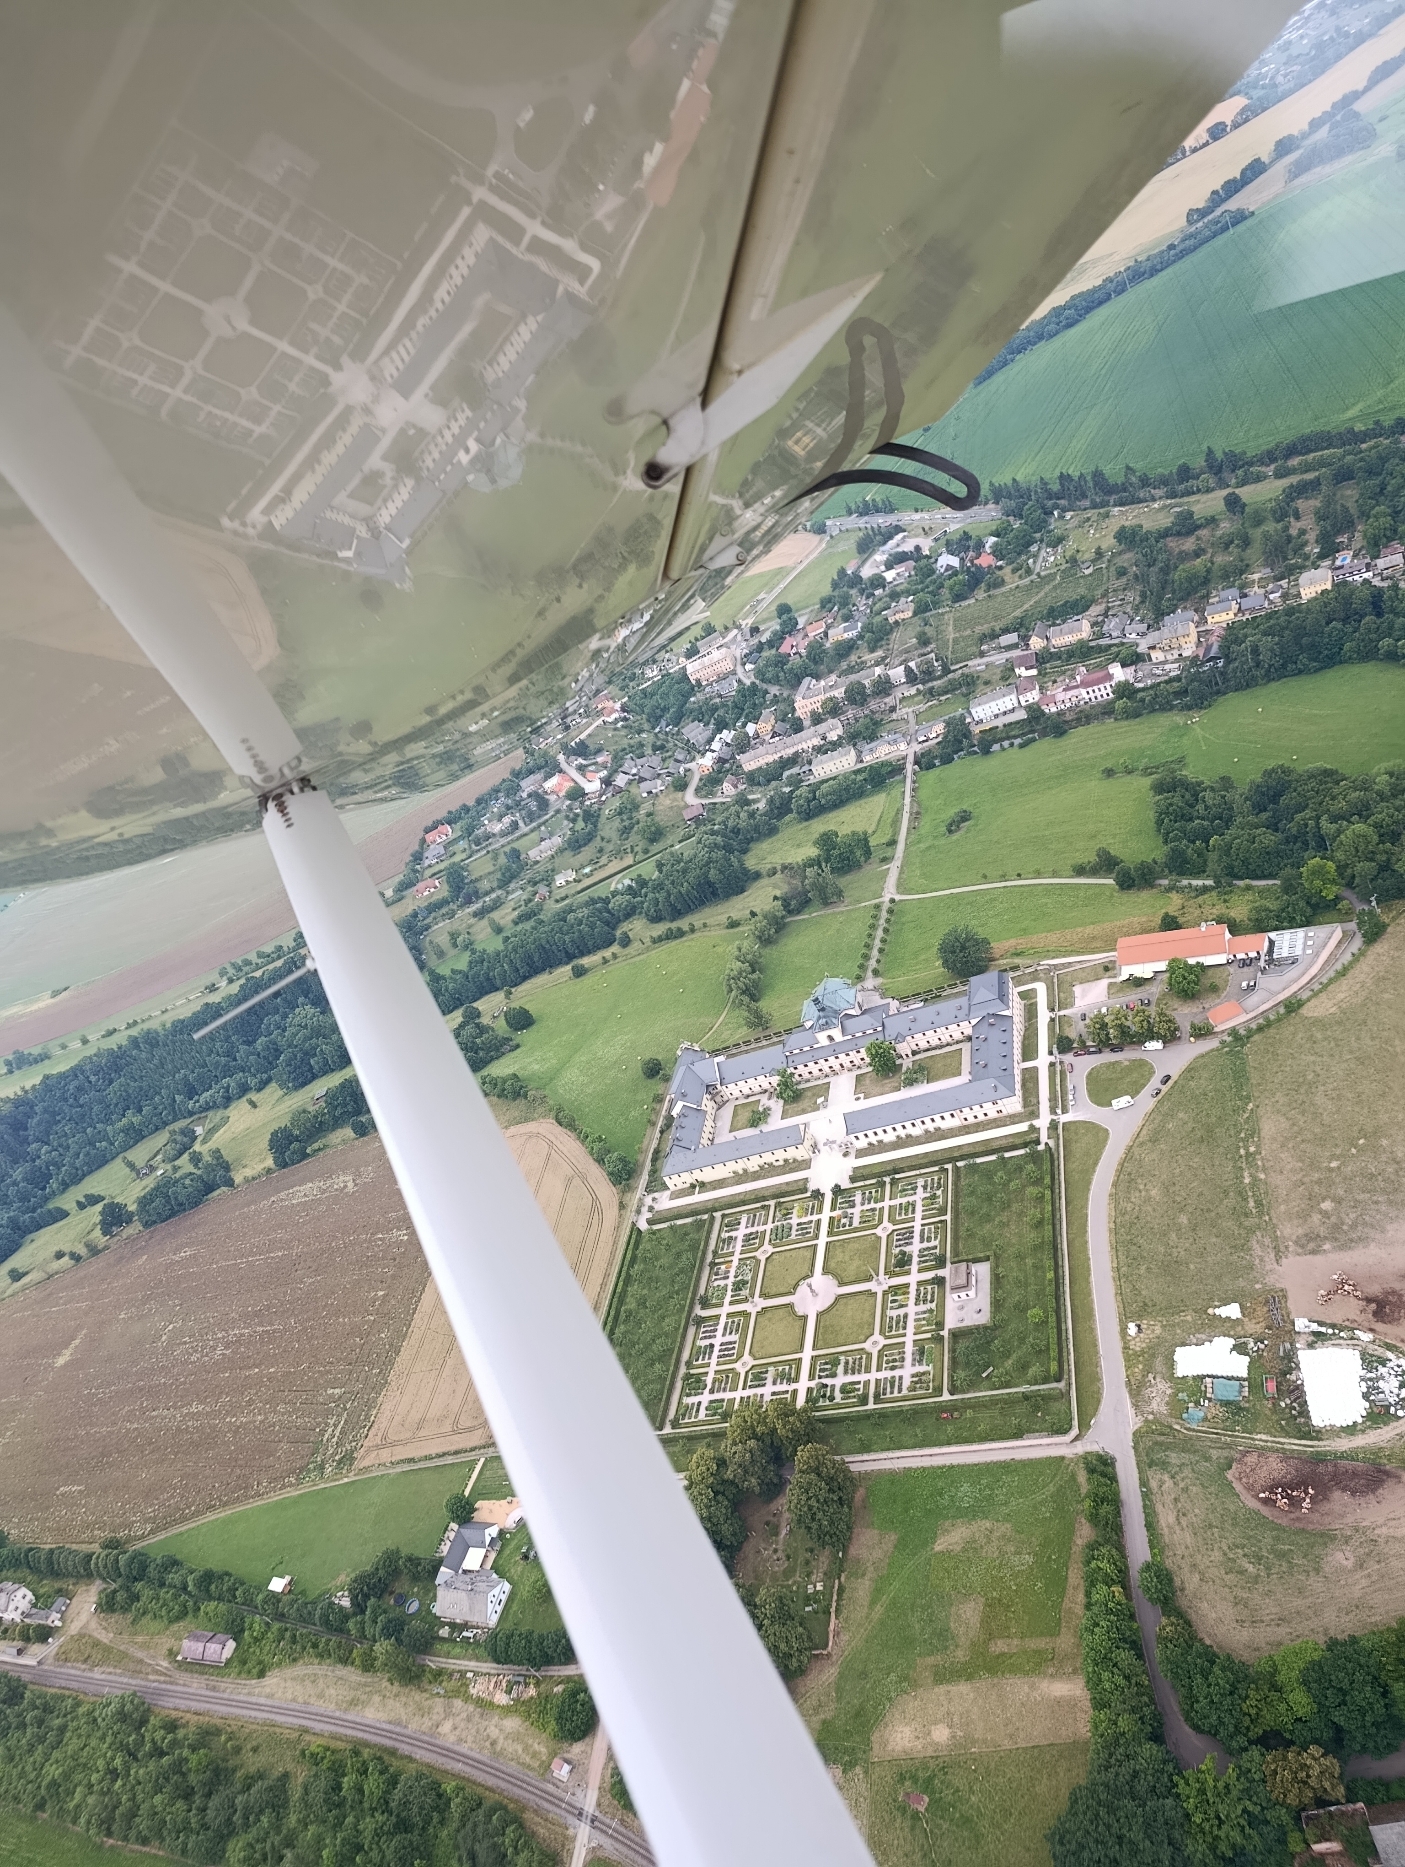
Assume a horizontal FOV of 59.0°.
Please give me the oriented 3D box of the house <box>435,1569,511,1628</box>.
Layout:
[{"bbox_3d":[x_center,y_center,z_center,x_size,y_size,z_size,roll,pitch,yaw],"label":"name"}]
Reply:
[{"bbox_3d":[-69.431,199.724,374.350,20.520,8.280,13.230,-15,32,32],"label":"house"}]

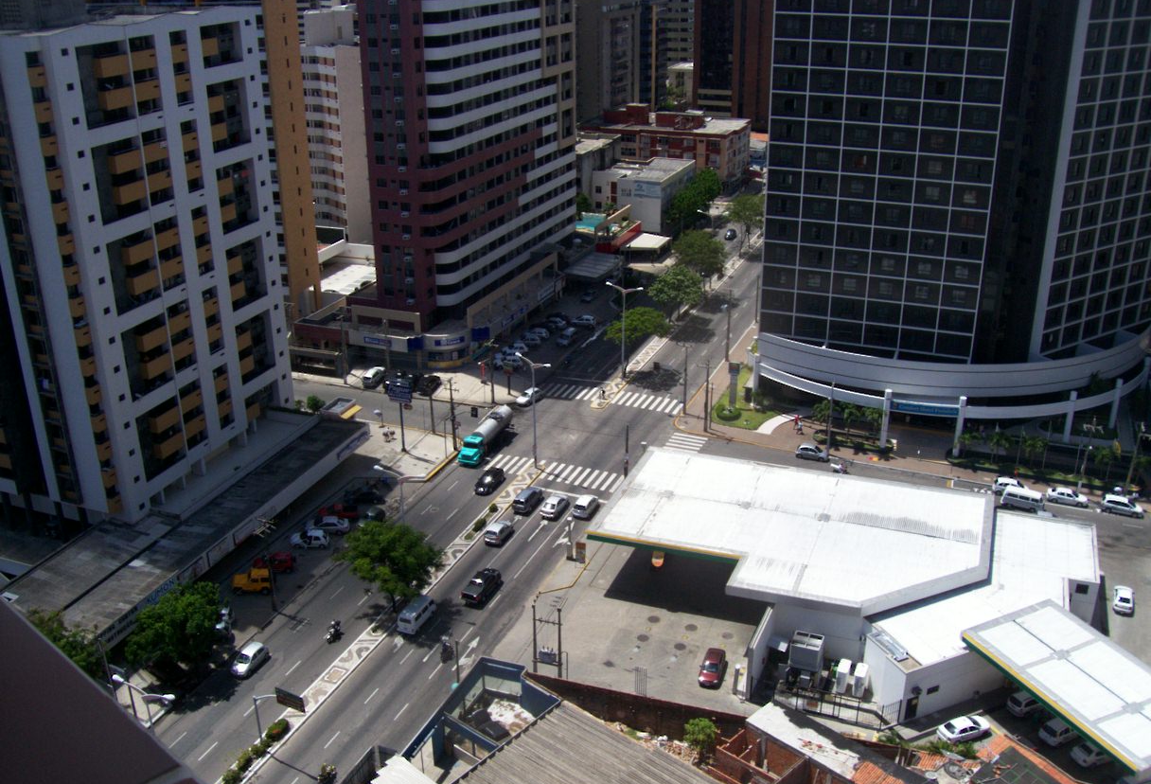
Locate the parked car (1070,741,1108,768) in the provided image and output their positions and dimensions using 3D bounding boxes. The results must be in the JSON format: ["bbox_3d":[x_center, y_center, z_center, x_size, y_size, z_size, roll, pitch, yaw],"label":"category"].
[{"bbox_3d":[38.181,25.886,82.227,4.150,1.430,1.680,-10,23,-22],"label":"parked car"}]

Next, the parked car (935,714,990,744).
[{"bbox_3d":[30.510,26.160,88.720,4.400,1.430,1.720,-9,24,-20],"label":"parked car"}]

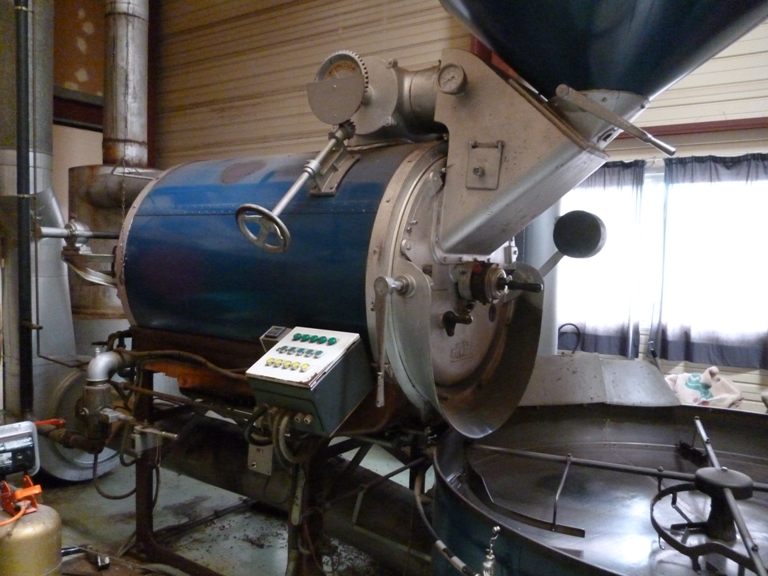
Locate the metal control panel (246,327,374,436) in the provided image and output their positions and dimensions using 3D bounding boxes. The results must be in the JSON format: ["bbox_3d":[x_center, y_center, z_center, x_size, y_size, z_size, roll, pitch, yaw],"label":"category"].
[{"bbox_3d":[-0.248,0.319,2.169,0.295,0.216,0.281,4,34,36],"label":"metal control panel"}]

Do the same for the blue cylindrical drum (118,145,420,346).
[{"bbox_3d":[-0.351,-0.077,3.004,1.471,1.130,1.130,4,4,34],"label":"blue cylindrical drum"}]

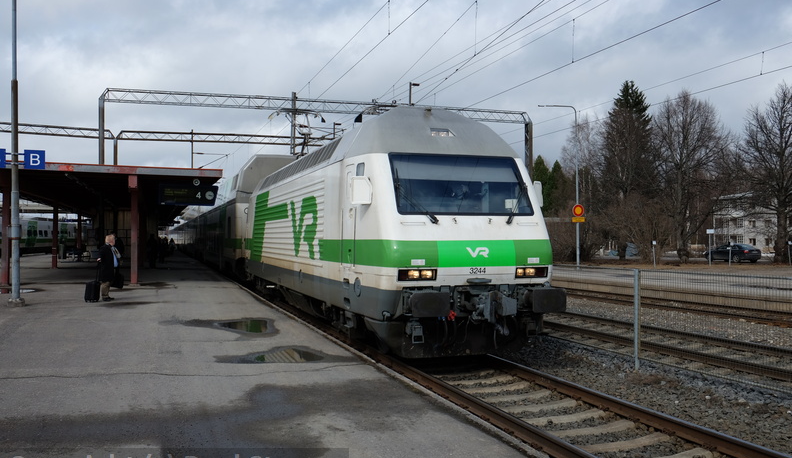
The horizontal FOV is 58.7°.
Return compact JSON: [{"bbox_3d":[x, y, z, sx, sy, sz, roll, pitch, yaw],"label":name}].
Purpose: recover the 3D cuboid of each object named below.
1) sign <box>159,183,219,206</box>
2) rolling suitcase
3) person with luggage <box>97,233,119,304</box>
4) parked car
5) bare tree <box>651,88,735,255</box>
[{"bbox_3d":[-7.635,-1.244,25.900,2.080,0.760,0.280,0,0,-20],"label":"sign"},{"bbox_3d":[-7.934,1.425,18.400,0.260,0.990,0.380,0,-1,-38],"label":"rolling suitcase"},{"bbox_3d":[-7.584,1.031,18.600,0.520,1.740,0.550,0,0,-9],"label":"person with luggage"},{"bbox_3d":[25.300,1.800,53.000,1.780,1.430,4.550,0,0,-18],"label":"parked car"},{"bbox_3d":[23.034,-4.181,54.500,6.200,13.300,6.200,0,0,-20],"label":"bare tree"}]

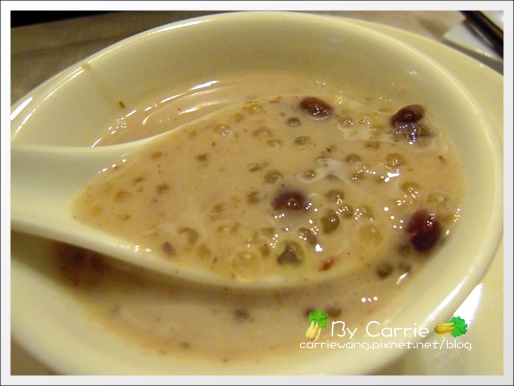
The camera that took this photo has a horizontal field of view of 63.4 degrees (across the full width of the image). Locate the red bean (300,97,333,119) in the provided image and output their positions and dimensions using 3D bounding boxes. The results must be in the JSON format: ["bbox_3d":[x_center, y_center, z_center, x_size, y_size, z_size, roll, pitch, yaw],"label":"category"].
[{"bbox_3d":[0.015,-0.022,0.106,0.010,0.006,0.006,32,59,27],"label":"red bean"}]

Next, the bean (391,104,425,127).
[{"bbox_3d":[0.037,-0.019,0.102,0.009,0.006,0.006,-22,51,-14],"label":"bean"}]

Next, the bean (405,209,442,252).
[{"bbox_3d":[0.032,0.007,0.080,0.007,0.006,0.009,-6,49,0],"label":"bean"}]

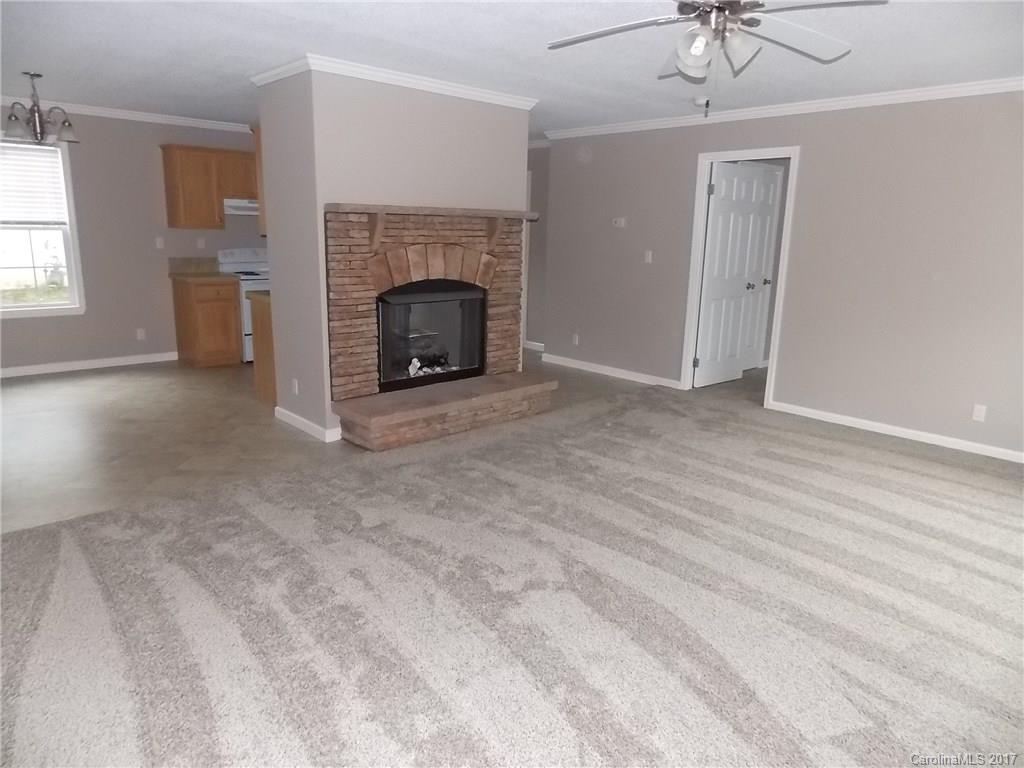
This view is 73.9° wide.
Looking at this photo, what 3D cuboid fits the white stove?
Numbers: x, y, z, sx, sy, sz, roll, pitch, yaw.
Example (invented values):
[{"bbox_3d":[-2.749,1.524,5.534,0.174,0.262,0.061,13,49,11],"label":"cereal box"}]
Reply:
[{"bbox_3d":[-2.694,-0.882,7.463,0.763,1.136,0.656,-11,18,-42],"label":"white stove"}]

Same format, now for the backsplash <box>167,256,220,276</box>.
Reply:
[{"bbox_3d":[-3.349,-1.252,7.173,0.504,0.160,0.025,-11,18,-42],"label":"backsplash"}]

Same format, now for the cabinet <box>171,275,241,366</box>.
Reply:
[{"bbox_3d":[-3.174,-0.689,7.091,0.472,0.907,0.628,-11,18,-42],"label":"cabinet"}]

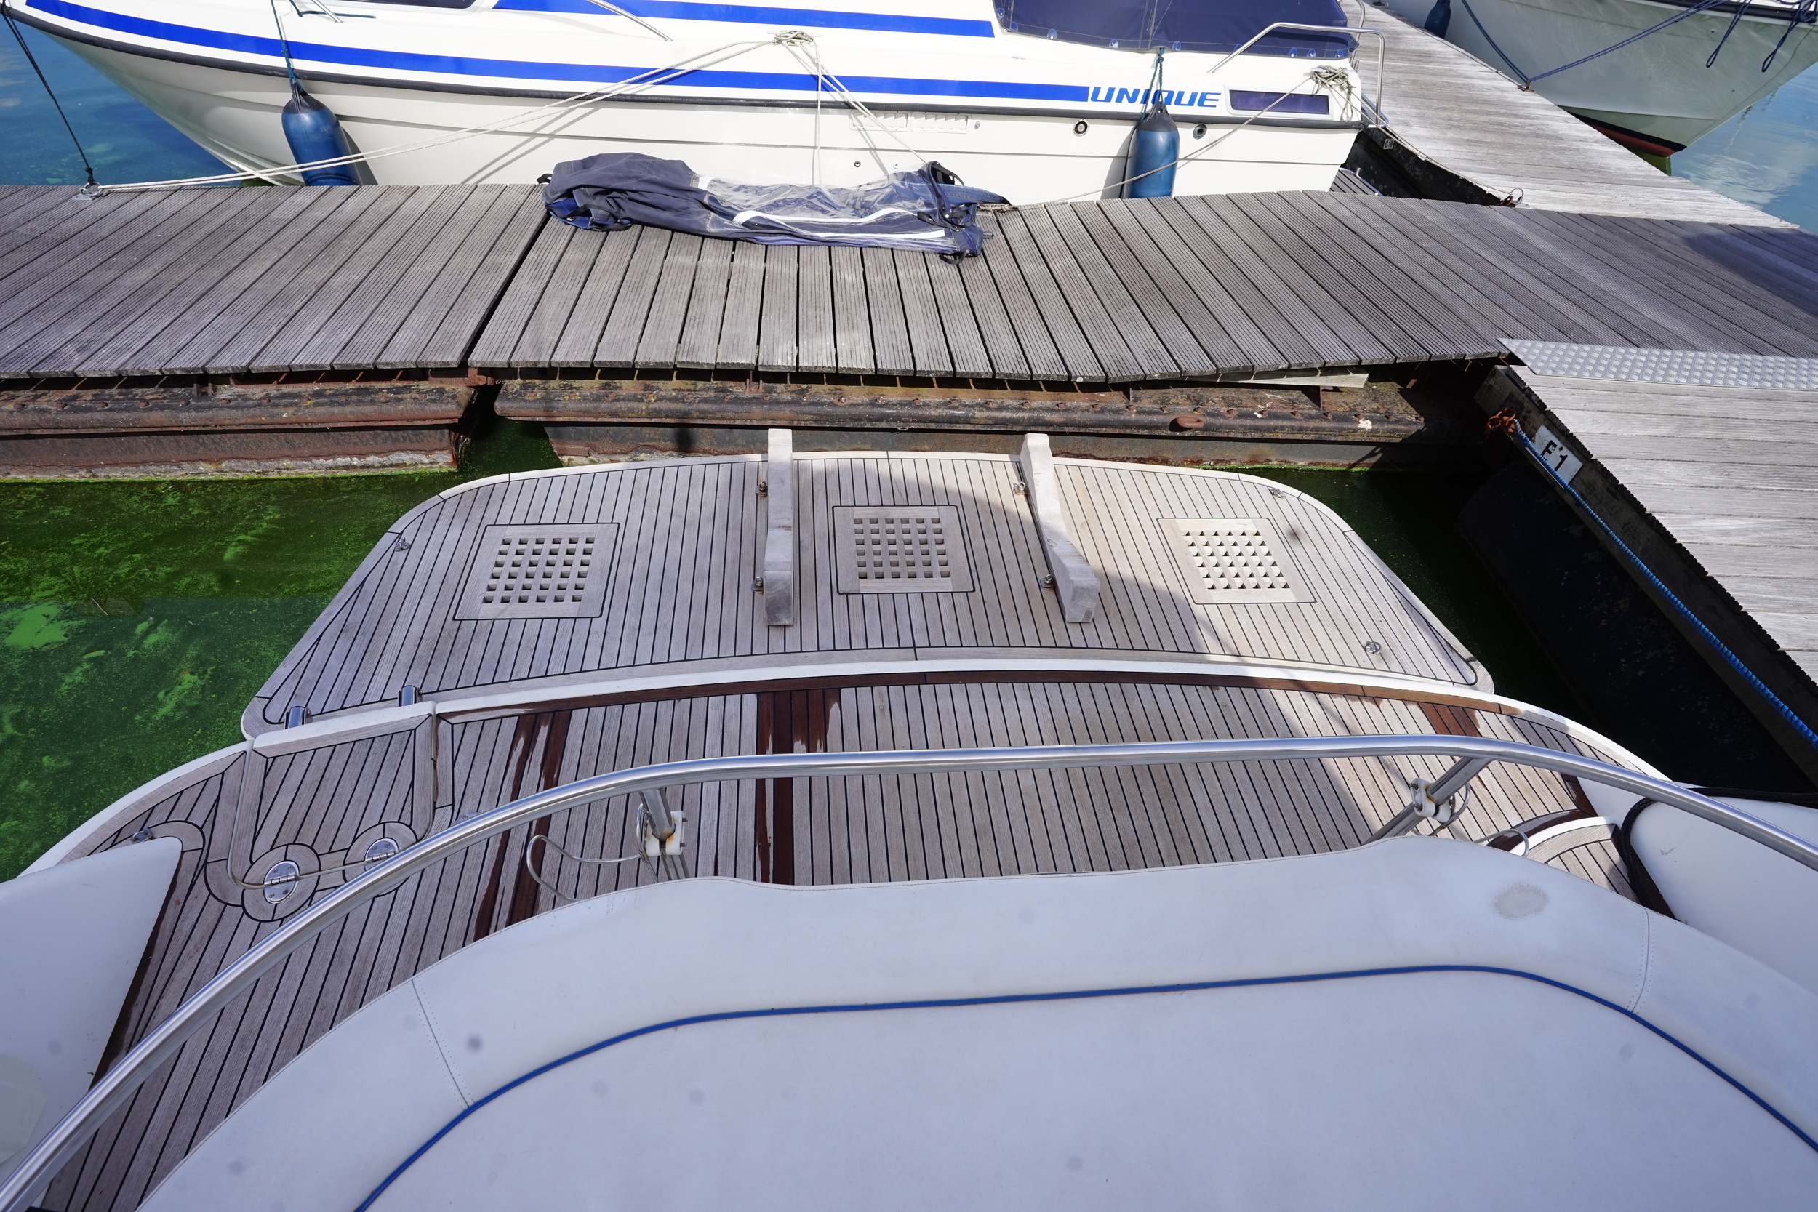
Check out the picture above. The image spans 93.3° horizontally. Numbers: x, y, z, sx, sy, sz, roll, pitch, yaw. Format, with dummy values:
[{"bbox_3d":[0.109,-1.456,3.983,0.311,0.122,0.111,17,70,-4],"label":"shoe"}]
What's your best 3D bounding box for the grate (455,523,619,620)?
[{"bbox_3d":[-1.237,-0.115,2.899,0.455,0.030,0.455,-1,47,-7],"label":"grate"}]

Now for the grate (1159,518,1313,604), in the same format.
[{"bbox_3d":[1.202,-0.165,3.191,0.455,0.030,0.455,-1,47,-7],"label":"grate"}]

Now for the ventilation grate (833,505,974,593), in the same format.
[{"bbox_3d":[-0.030,-0.202,3.103,0.455,0.030,0.455,-1,47,-7],"label":"ventilation grate"}]

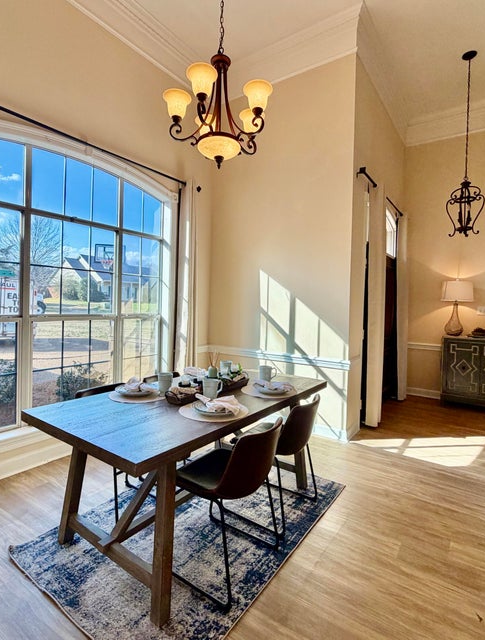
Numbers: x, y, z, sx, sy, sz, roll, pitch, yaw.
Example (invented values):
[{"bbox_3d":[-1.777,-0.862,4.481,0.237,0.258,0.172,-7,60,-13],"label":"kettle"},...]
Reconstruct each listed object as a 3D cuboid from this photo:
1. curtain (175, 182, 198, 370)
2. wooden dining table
[{"bbox_3d":[-0.666,-0.223,4.052,0.142,2.788,0.310,2,3,35],"label":"curtain"},{"bbox_3d":[-0.277,0.874,2.288,1.008,0.769,1.782,2,3,35],"label":"wooden dining table"}]

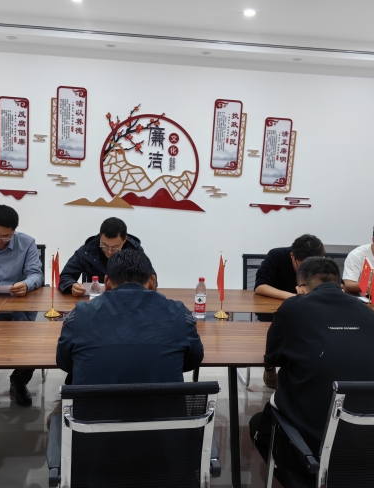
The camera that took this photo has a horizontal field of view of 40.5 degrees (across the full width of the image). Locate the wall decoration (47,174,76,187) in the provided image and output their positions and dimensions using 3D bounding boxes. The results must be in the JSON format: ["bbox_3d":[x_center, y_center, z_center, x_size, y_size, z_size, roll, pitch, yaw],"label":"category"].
[{"bbox_3d":[-1.435,-0.720,5.811,0.318,0.128,0.025,3,9,-5],"label":"wall decoration"}]

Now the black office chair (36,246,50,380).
[{"bbox_3d":[-1.346,0.502,3.879,0.591,0.954,0.586,1,9,-7],"label":"black office chair"}]

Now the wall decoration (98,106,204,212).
[{"bbox_3d":[-0.362,-0.985,5.834,1.245,1.177,0.045,3,9,-5],"label":"wall decoration"}]

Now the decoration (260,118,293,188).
[{"bbox_3d":[1.006,-1.020,5.681,0.310,0.750,0.030,3,10,-4],"label":"decoration"}]

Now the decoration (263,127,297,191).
[{"bbox_3d":[1.080,-0.956,5.873,0.343,0.707,0.030,1,9,-7],"label":"decoration"}]

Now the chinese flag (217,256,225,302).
[{"bbox_3d":[0.199,0.196,2.916,0.042,0.233,0.200,3,9,-5],"label":"chinese flag"}]

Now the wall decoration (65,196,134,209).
[{"bbox_3d":[-0.977,-0.476,5.668,0.770,0.130,0.030,3,10,-4],"label":"wall decoration"}]

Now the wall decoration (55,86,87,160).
[{"bbox_3d":[-1.260,-1.308,5.519,0.315,0.773,0.030,1,9,-7],"label":"wall decoration"}]

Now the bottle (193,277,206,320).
[{"bbox_3d":[0.082,0.294,2.804,0.065,0.230,0.065,3,10,-4],"label":"bottle"}]

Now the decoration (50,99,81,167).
[{"bbox_3d":[-1.319,-1.210,5.522,0.335,0.720,0.030,3,10,-4],"label":"decoration"}]

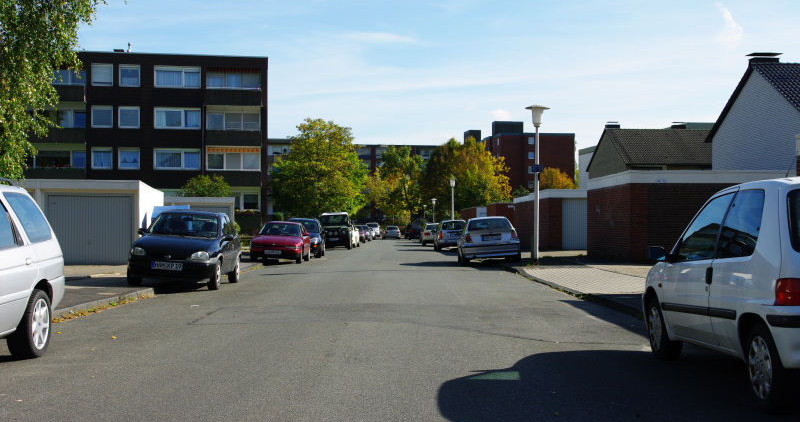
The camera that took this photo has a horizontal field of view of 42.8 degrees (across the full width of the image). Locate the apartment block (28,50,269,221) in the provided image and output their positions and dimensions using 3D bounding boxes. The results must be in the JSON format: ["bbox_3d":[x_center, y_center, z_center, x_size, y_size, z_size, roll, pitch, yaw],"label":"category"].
[{"bbox_3d":[-18.400,-4.150,73.400,17.000,12.600,11.000,0,-1,-11],"label":"apartment block"}]

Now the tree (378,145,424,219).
[{"bbox_3d":[0.200,-2.700,135.000,6.200,12.000,6.200,0,-1,0],"label":"tree"}]

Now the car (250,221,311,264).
[{"bbox_3d":[-3.870,1.010,33.600,1.680,1.340,4.250,0,-1,-1],"label":"car"}]

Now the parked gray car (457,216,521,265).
[{"bbox_3d":[2.540,0.845,30.150,1.760,1.410,4.260,0,-1,1],"label":"parked gray car"}]

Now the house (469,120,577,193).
[{"bbox_3d":[24.200,-6.100,207.000,15.000,22.300,31.000,0,-1,-6],"label":"house"}]

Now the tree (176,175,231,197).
[{"bbox_3d":[-11.350,0.000,59.000,3.300,4.100,3.300,0,-1,0],"label":"tree"}]

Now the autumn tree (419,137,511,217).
[{"bbox_3d":[7.700,-2.900,122.000,11.000,11.800,11.000,0,-1,0],"label":"autumn tree"}]

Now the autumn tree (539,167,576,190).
[{"bbox_3d":[13.800,-0.650,90.000,4.400,6.300,4.400,0,-1,0],"label":"autumn tree"}]

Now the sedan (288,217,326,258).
[{"bbox_3d":[-3.790,1.020,39.200,1.730,1.480,4.450,0,-1,-1],"label":"sedan"}]

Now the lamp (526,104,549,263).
[{"bbox_3d":[3.870,-0.763,28.800,0.680,4.460,0.680,0,-1,0],"label":"lamp"}]

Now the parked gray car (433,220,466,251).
[{"bbox_3d":[2.720,1.223,52.500,1.720,1.510,4.250,0,-1,0],"label":"parked gray car"}]

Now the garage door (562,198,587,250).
[{"bbox_3d":[9.020,0.653,49.000,2.450,2.430,0.100,0,-1,0],"label":"garage door"}]

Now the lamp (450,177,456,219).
[{"bbox_3d":[3.540,0.010,68.000,0.680,4.460,0.680,0,-1,0],"label":"lamp"}]

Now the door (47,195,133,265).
[{"bbox_3d":[-8.820,0.540,29.000,2.370,2.000,0.100,0,-1,-11],"label":"door"}]

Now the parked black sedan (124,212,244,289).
[{"bbox_3d":[-3.900,0.645,18.800,1.620,1.420,3.730,0,-1,-1],"label":"parked black sedan"}]

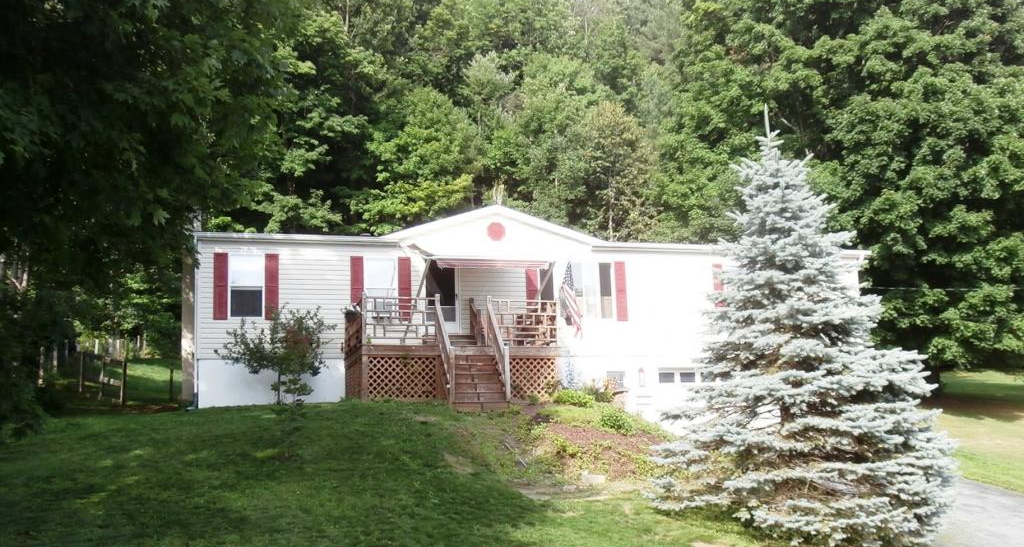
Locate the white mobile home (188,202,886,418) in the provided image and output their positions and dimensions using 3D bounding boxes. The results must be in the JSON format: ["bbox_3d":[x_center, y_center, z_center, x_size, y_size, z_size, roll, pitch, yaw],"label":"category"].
[{"bbox_3d":[0.252,1.875,24.044,16.491,5.780,8.200,1,-9,-16],"label":"white mobile home"}]

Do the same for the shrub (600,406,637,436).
[{"bbox_3d":[1.796,2.510,15.096,0.647,0.456,0.614,-1,-8,0],"label":"shrub"}]

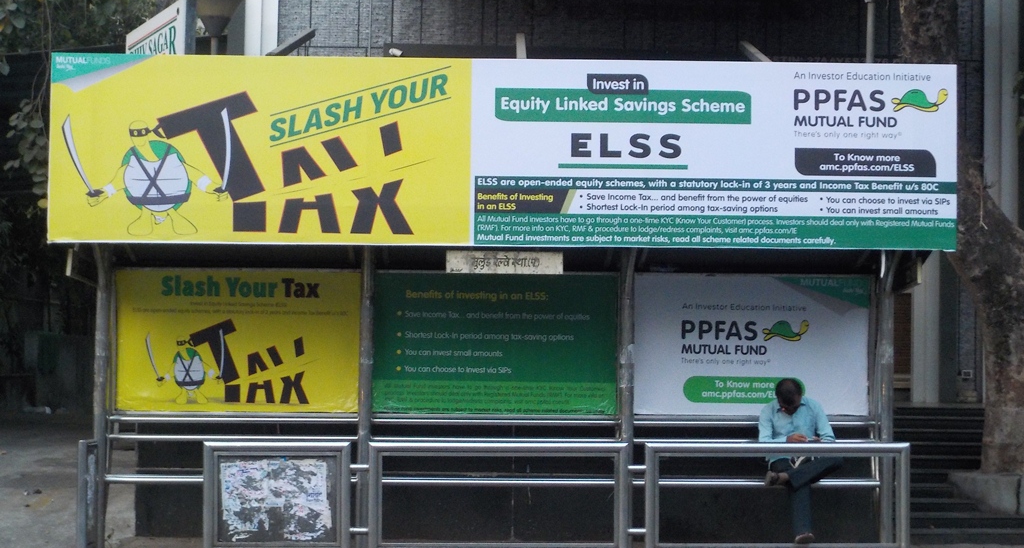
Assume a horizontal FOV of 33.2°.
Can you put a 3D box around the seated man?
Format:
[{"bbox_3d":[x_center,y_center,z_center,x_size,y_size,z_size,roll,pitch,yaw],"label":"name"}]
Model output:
[{"bbox_3d":[1.845,1.205,10.970,0.540,1.060,0.650,1,-2,-3],"label":"seated man"}]

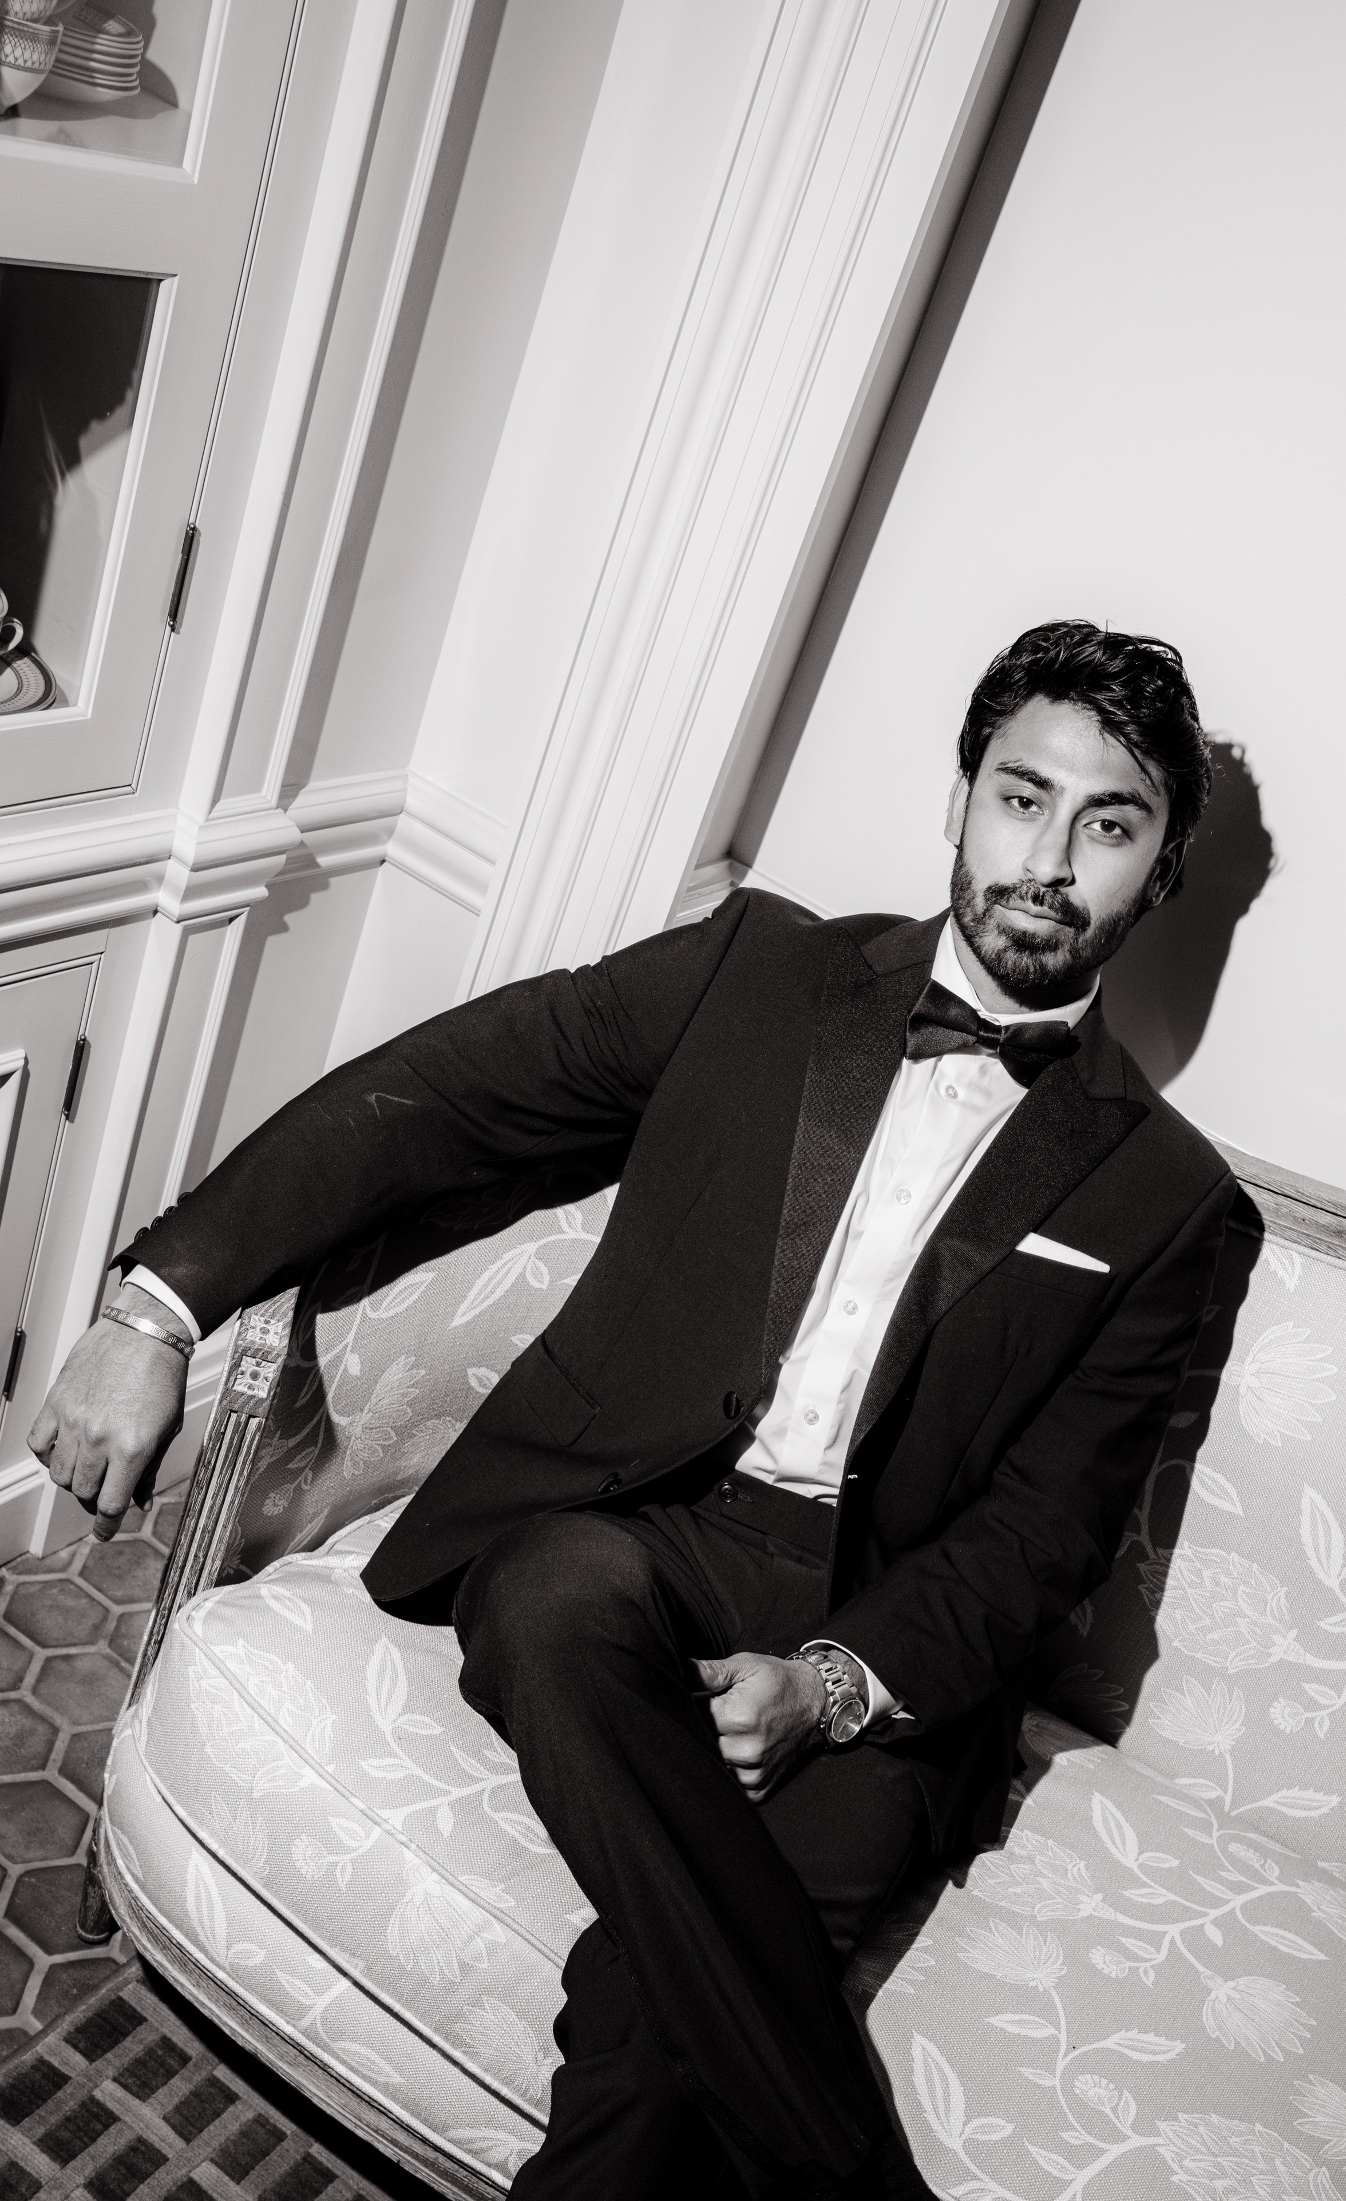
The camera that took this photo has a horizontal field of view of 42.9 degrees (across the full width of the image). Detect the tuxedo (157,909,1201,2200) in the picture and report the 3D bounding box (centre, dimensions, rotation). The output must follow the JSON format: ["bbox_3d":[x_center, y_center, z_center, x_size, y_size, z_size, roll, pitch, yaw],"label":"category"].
[{"bbox_3d":[-0.015,0.327,1.386,0.690,0.890,0.660,29,26,16],"label":"tuxedo"}]

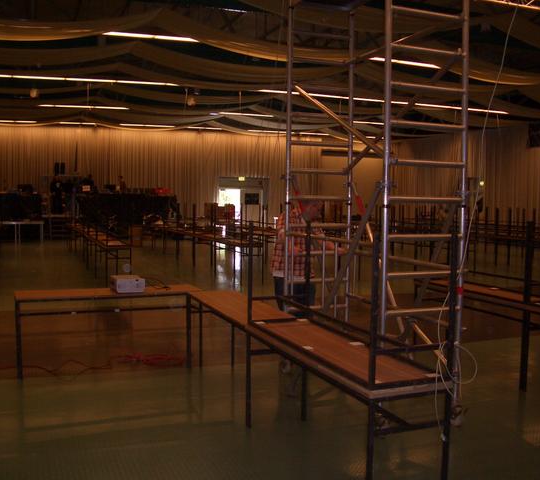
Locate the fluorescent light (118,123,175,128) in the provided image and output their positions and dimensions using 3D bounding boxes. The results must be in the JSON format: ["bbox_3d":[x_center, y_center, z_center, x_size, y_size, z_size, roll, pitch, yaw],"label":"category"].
[{"bbox_3d":[-6.022,-5.542,31.583,2.750,0.120,0.150,-1,4,-21],"label":"fluorescent light"}]

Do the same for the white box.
[{"bbox_3d":[-1.443,0.443,6.593,0.290,0.130,0.350,-1,4,-21],"label":"white box"}]

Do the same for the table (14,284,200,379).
[{"bbox_3d":[-1.607,0.902,6.461,1.778,0.780,0.499,-1,4,-21],"label":"table"}]

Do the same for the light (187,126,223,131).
[{"bbox_3d":[-3.283,-5.579,32.491,1.850,0.120,0.150,-1,4,-21],"label":"light"}]

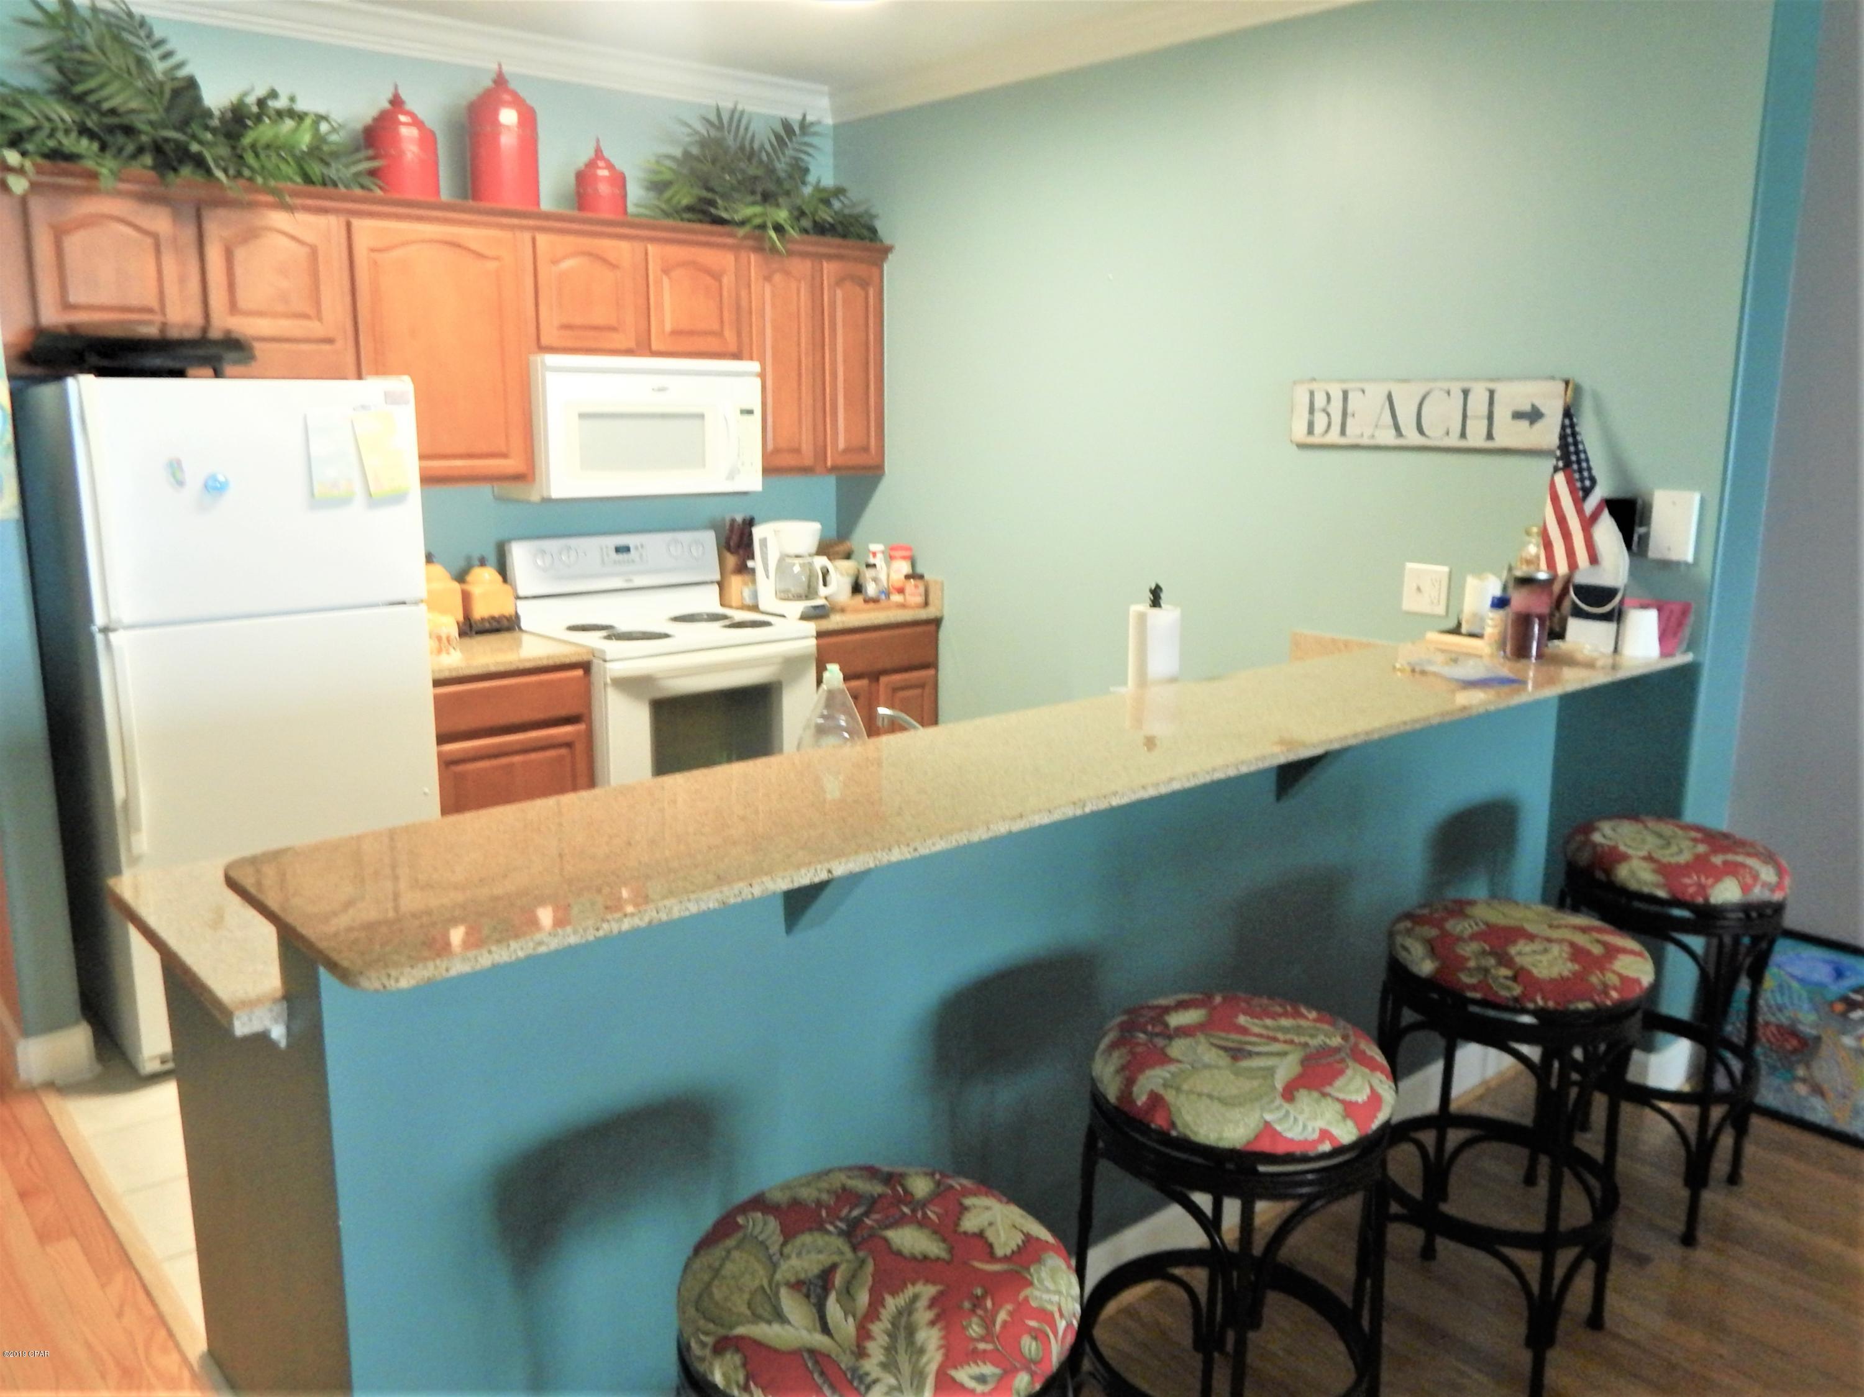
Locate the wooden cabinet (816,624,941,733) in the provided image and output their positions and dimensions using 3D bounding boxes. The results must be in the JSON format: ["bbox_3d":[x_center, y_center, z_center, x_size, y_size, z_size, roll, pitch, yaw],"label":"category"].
[{"bbox_3d":[-0.403,0.133,4.979,0.603,0.880,0.630,-10,15,-41],"label":"wooden cabinet"}]

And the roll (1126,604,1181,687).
[{"bbox_3d":[0.455,-0.047,2.774,0.107,0.285,0.107,1,12,0],"label":"roll"}]

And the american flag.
[{"bbox_3d":[1.442,-0.465,3.030,0.080,0.385,0.140,-9,15,-41],"label":"american flag"}]

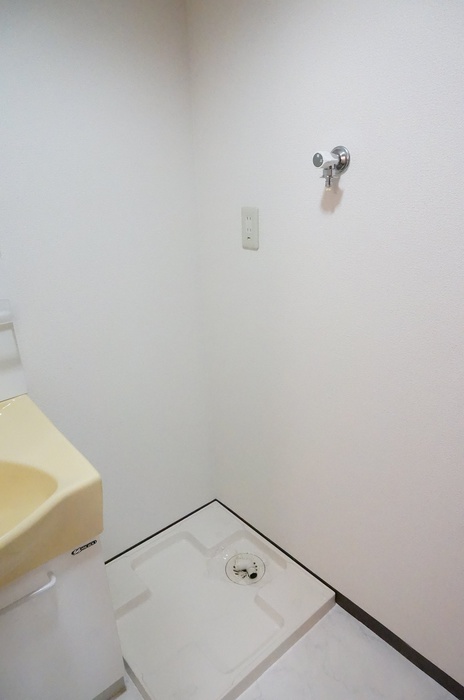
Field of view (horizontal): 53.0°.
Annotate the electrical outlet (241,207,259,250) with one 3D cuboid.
[{"bbox_3d":[0.055,-0.359,1.384,0.009,0.121,0.071,-19,27,-37],"label":"electrical outlet"}]

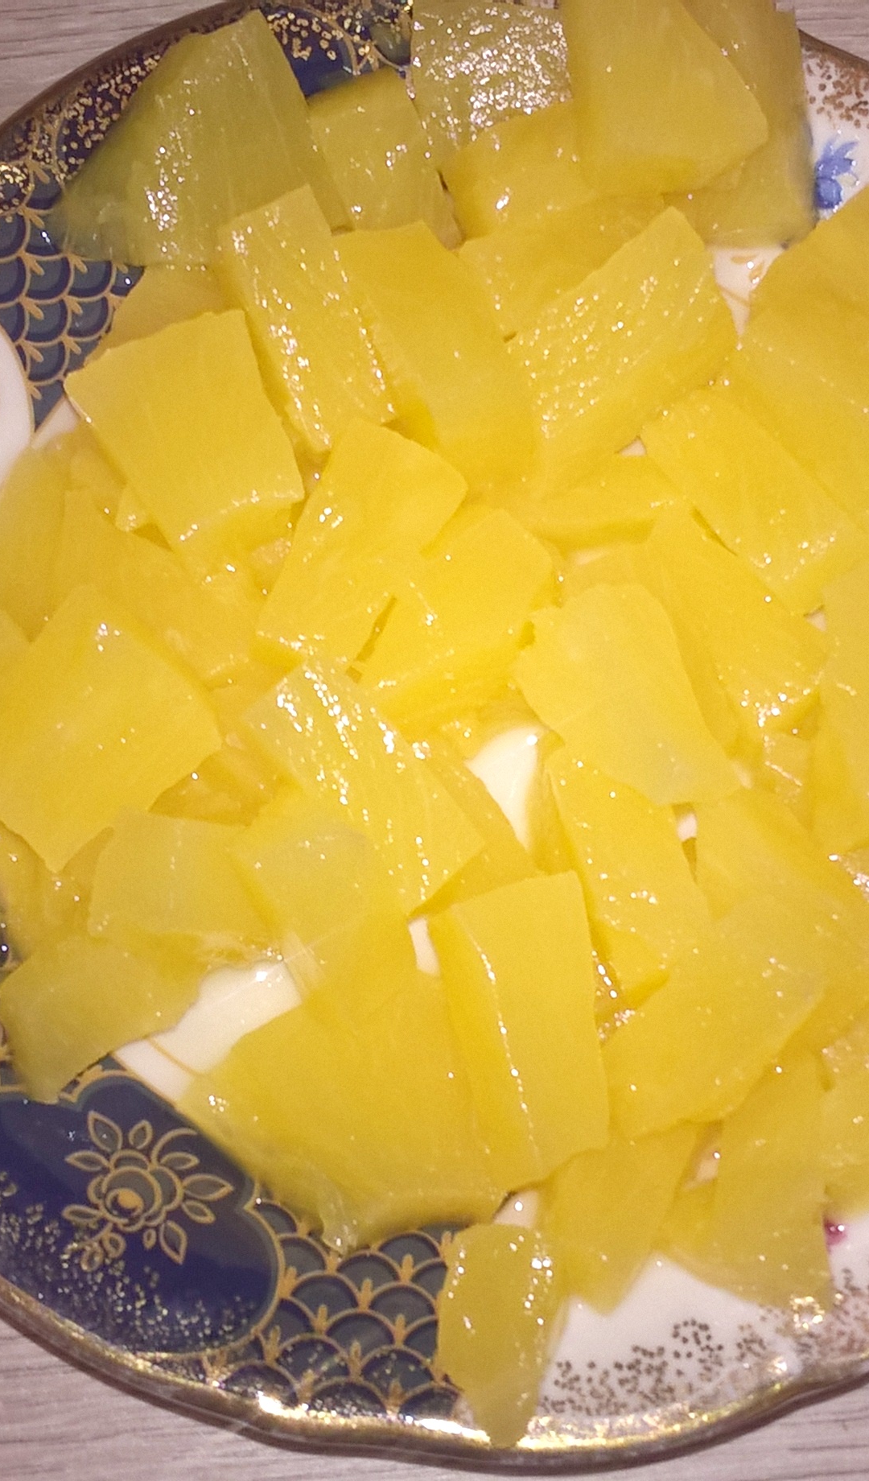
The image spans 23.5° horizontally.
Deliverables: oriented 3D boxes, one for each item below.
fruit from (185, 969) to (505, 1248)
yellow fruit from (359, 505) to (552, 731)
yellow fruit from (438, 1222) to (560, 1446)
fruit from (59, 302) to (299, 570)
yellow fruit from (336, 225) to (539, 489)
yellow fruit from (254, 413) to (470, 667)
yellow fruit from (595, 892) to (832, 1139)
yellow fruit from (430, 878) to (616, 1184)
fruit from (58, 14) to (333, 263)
[{"bbox_3d":[-0.011,0.046,0.246,0.032,0.012,0.029,-17,71,-6],"label":"fruit"},{"bbox_3d":[0.003,-0.012,0.263,0.029,0.013,0.016,-42,79,-9],"label":"yellow fruit"},{"bbox_3d":[0.007,0.068,0.239,0.013,0.010,0.023,4,64,3],"label":"yellow fruit"},{"bbox_3d":[-0.030,-0.036,0.269,0.024,0.013,0.028,-22,76,-5],"label":"fruit"},{"bbox_3d":[0.002,-0.047,0.270,0.017,0.013,0.035,-22,76,-5],"label":"yellow fruit"},{"bbox_3d":[-0.008,-0.022,0.262,0.017,0.012,0.029,22,77,6],"label":"yellow fruit"},{"bbox_3d":[0.033,0.034,0.247,0.019,0.012,0.033,31,78,8],"label":"yellow fruit"},{"bbox_3d":[0.012,0.035,0.245,0.018,0.014,0.033,-11,76,-2],"label":"yellow fruit"},{"bbox_3d":[-0.033,-0.073,0.274,0.034,0.012,0.034,-20,88,-6],"label":"fruit"}]

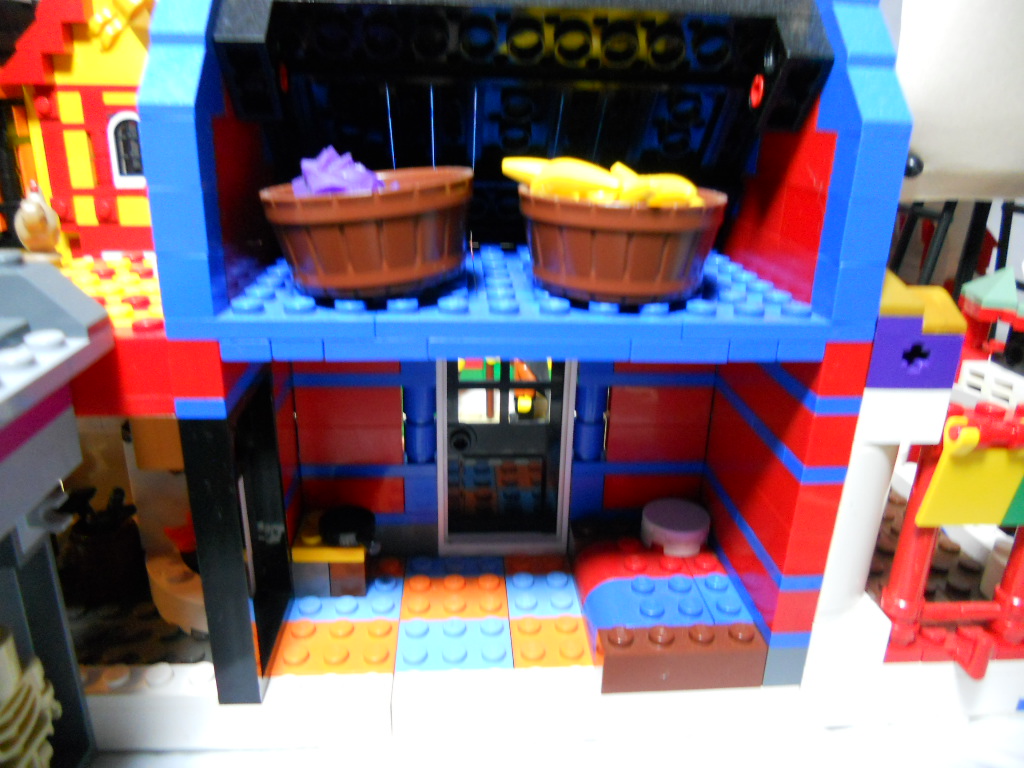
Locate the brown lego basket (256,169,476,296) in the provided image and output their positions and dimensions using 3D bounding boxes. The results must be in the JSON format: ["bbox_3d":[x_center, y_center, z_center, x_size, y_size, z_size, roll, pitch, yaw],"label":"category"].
[{"bbox_3d":[-0.023,-0.026,0.133,0.035,0.016,0.035,-6,22,-2],"label":"brown lego basket"}]

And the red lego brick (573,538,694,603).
[{"bbox_3d":[0.027,0.043,0.182,0.024,0.011,0.016,0,21,-4],"label":"red lego brick"}]

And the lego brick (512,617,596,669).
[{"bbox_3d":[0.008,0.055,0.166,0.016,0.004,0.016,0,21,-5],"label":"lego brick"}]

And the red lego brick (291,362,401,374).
[{"bbox_3d":[-0.037,-0.009,0.179,0.024,0.010,0.008,0,21,-4],"label":"red lego brick"}]

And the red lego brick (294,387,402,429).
[{"bbox_3d":[-0.037,0.004,0.181,0.024,0.010,0.008,0,21,-5],"label":"red lego brick"}]

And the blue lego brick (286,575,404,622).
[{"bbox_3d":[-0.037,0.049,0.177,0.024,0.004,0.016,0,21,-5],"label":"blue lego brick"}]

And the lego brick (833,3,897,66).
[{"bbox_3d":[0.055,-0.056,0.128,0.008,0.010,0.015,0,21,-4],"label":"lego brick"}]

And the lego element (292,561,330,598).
[{"bbox_3d":[-0.045,0.041,0.181,0.008,0.010,0.010,0,21,-4],"label":"lego element"}]

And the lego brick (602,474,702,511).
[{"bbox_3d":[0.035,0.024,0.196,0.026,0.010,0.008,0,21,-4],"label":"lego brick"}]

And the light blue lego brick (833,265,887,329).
[{"bbox_3d":[0.055,-0.016,0.131,0.008,0.010,0.008,0,21,-5],"label":"light blue lego brick"}]

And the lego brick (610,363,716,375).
[{"bbox_3d":[0.035,-0.009,0.184,0.024,0.010,0.008,0,21,-4],"label":"lego brick"}]

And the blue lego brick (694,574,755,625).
[{"bbox_3d":[0.044,0.049,0.168,0.008,0.011,0.016,0,21,-4],"label":"blue lego brick"}]

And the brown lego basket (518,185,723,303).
[{"bbox_3d":[0.019,-0.026,0.141,0.036,0.017,0.036,0,22,-5],"label":"brown lego basket"}]

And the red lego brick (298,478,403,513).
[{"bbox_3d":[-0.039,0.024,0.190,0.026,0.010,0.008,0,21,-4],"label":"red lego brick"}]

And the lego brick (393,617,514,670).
[{"bbox_3d":[-0.012,0.057,0.166,0.024,0.011,0.016,0,21,-4],"label":"lego brick"}]

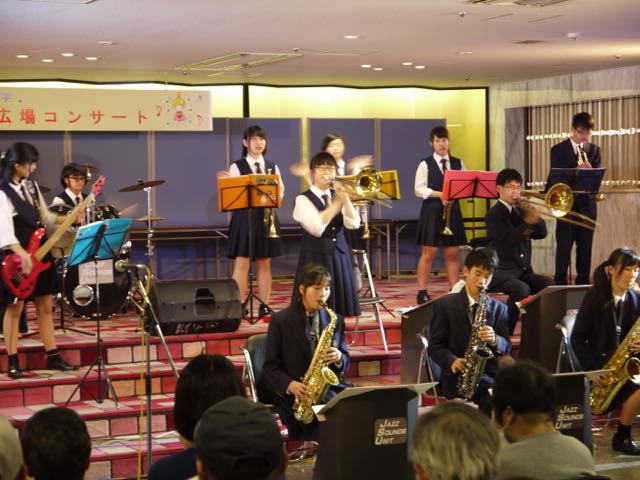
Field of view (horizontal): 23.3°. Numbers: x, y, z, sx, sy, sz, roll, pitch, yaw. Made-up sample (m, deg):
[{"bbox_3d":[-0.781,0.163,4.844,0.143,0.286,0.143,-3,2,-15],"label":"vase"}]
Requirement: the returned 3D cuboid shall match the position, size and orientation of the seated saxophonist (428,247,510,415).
[{"bbox_3d":[1.003,0.718,9.280,0.500,1.310,0.700,-2,2,-30],"label":"seated saxophonist"}]

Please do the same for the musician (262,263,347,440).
[{"bbox_3d":[-0.050,0.766,9.150,0.480,1.240,0.700,-2,2,-30],"label":"musician"}]

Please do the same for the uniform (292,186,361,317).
[{"bbox_3d":[0.046,0.087,10.900,0.450,0.910,0.380,-2,2,-33],"label":"uniform"}]

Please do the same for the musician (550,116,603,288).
[{"bbox_3d":[2.216,-0.253,13.408,0.460,1.690,0.360,-1,2,-14],"label":"musician"}]

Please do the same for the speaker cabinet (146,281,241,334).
[{"bbox_3d":[-0.970,0.498,11.707,0.670,0.390,0.400,-2,2,-30],"label":"speaker cabinet"}]

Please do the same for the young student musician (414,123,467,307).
[{"bbox_3d":[1.080,-0.217,13.800,0.480,1.580,0.350,-1,2,-15],"label":"young student musician"}]

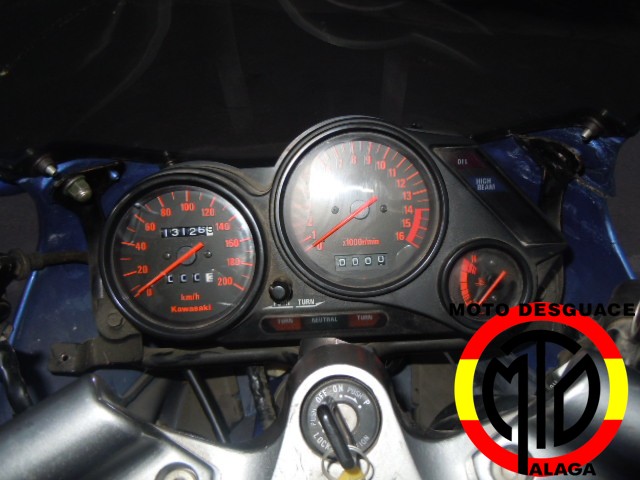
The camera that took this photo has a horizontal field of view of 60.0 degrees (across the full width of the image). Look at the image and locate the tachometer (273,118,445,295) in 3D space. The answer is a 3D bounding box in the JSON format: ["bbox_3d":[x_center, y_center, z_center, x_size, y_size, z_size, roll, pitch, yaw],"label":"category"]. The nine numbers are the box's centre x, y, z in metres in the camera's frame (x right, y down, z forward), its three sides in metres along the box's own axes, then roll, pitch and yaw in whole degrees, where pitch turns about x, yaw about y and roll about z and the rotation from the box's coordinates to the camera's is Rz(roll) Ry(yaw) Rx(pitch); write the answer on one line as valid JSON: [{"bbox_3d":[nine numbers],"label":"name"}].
[{"bbox_3d":[0.022,-0.018,0.303,0.096,0.022,0.096,-2,86,-2],"label":"tachometer"}]

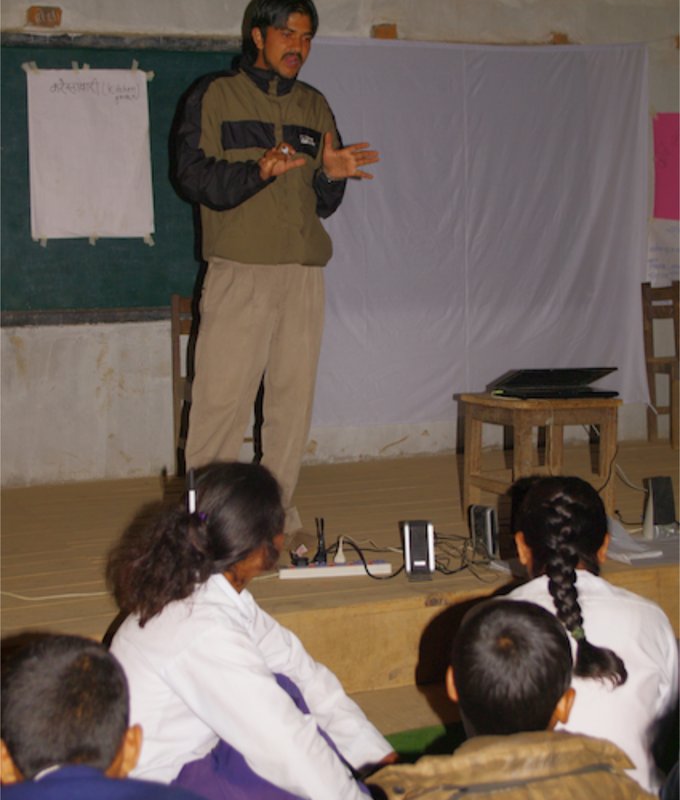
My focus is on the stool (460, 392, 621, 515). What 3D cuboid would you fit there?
[{"bbox_3d":[0.661,0.180,4.972,0.400,0.400,0.400,-5,9,-29],"label":"stool"}]

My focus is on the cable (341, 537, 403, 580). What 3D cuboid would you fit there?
[{"bbox_3d":[0.090,0.450,4.227,0.180,0.090,0.130,-1,8,1],"label":"cable"}]

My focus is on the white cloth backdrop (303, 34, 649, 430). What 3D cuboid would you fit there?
[{"bbox_3d":[0.561,-0.676,5.967,1.520,1.520,0.080,-4,9,-19],"label":"white cloth backdrop"}]

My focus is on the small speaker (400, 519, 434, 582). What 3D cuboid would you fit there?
[{"bbox_3d":[0.219,0.421,4.173,0.085,0.165,0.090,0,8,3],"label":"small speaker"}]

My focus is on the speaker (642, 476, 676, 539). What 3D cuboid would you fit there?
[{"bbox_3d":[1.020,0.339,4.681,0.090,0.165,0.085,-3,9,-17],"label":"speaker"}]

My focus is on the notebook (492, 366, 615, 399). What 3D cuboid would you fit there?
[{"bbox_3d":[0.708,-0.063,4.898,0.360,0.100,0.255,-3,9,-17],"label":"notebook"}]

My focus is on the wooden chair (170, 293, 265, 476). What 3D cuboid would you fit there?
[{"bbox_3d":[-0.375,-0.031,5.471,0.380,0.710,0.400,-4,9,-19],"label":"wooden chair"}]

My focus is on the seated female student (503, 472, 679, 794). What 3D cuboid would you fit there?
[{"bbox_3d":[0.500,0.522,2.995,0.430,0.740,0.520,-1,8,-1],"label":"seated female student"}]

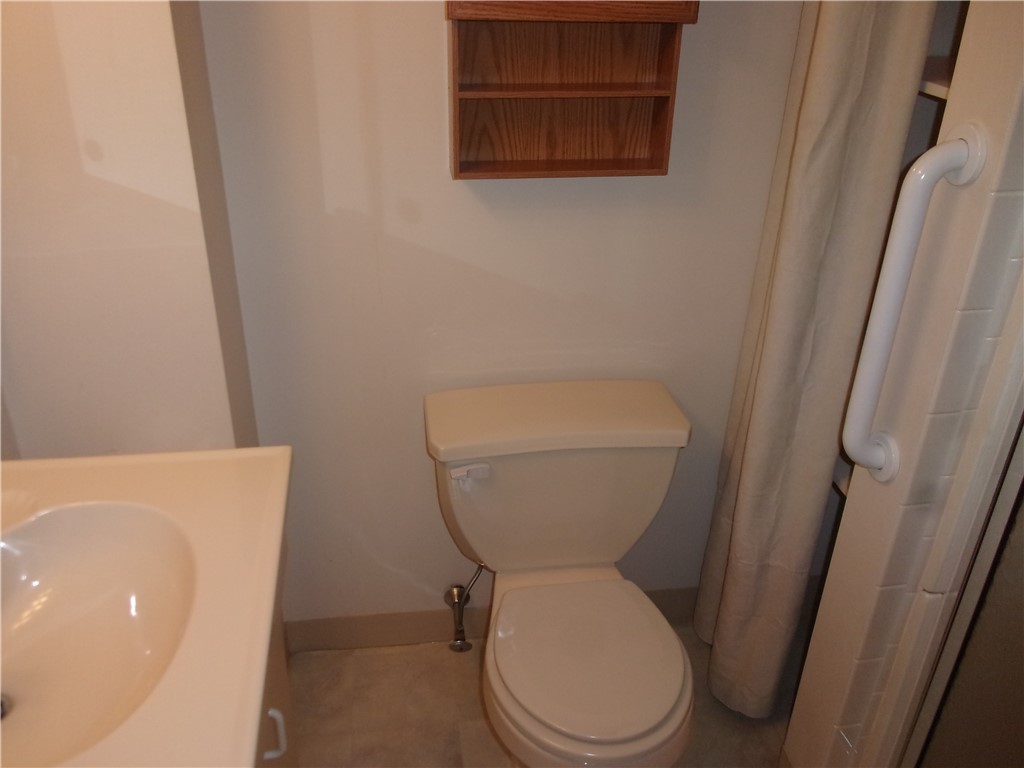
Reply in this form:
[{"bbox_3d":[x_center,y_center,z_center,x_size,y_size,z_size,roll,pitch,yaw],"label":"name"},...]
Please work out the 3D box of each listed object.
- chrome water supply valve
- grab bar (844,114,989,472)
[{"bbox_3d":[-0.110,0.481,1.893,0.086,0.222,0.167,-2,27,-8],"label":"chrome water supply valve"},{"bbox_3d":[0.554,-0.090,1.182,0.072,0.540,0.077,-2,27,-8],"label":"grab bar"}]

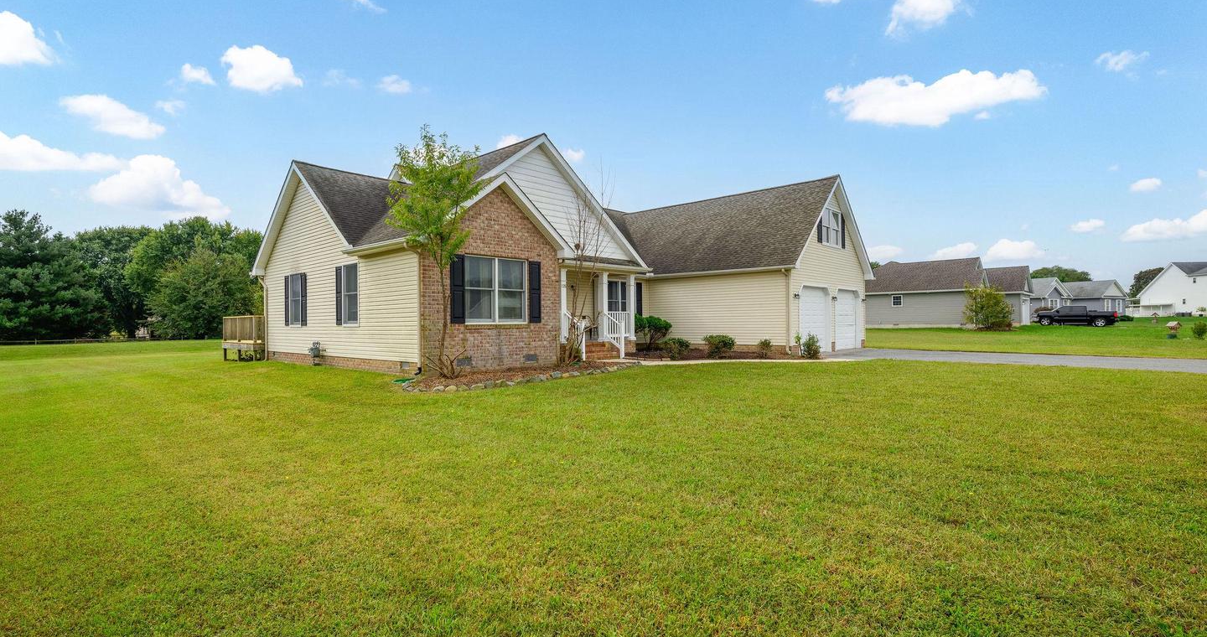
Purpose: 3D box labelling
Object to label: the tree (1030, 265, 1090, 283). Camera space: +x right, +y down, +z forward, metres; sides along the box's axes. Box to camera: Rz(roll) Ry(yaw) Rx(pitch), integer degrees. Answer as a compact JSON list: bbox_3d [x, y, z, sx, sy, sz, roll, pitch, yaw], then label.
[{"bbox_3d":[90.396,-5.300,113.000,10.500,11.200,10.500,-1,-1,42],"label":"tree"}]

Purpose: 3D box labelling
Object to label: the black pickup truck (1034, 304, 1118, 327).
[{"bbox_3d":[42.567,-0.183,51.437,5.870,1.890,2.030,-1,-1,42],"label":"black pickup truck"}]

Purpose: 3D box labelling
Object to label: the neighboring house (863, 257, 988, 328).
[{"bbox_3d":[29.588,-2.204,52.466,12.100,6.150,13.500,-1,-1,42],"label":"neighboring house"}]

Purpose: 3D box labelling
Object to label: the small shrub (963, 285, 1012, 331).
[{"bbox_3d":[28.590,-1.010,42.300,3.000,3.420,3.000,-1,-1,42],"label":"small shrub"}]

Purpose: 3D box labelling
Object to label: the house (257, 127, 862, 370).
[{"bbox_3d":[-0.352,-2.000,21.736,14.350,6.630,19.350,-1,-1,42],"label":"house"}]

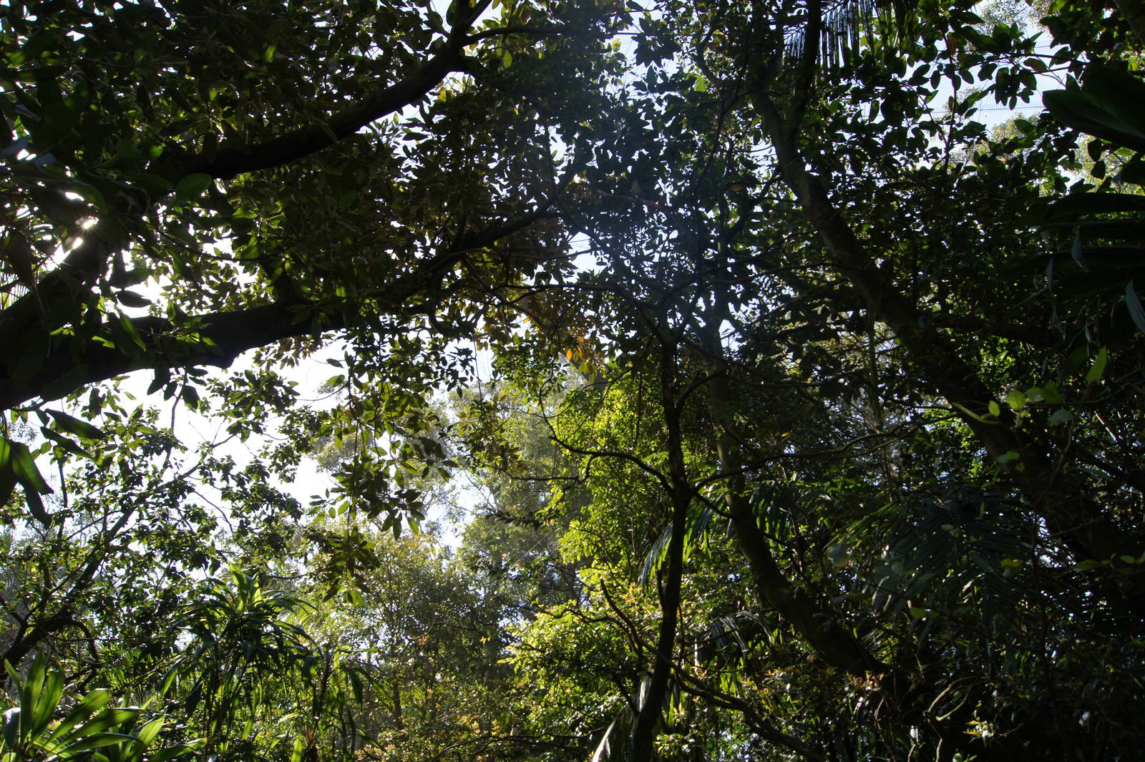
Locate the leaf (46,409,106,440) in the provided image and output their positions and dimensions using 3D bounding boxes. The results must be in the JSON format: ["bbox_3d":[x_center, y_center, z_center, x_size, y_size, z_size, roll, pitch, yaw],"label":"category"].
[{"bbox_3d":[-1.388,0.121,2.400,0.168,0.022,0.062,35,-61,-30],"label":"leaf"}]

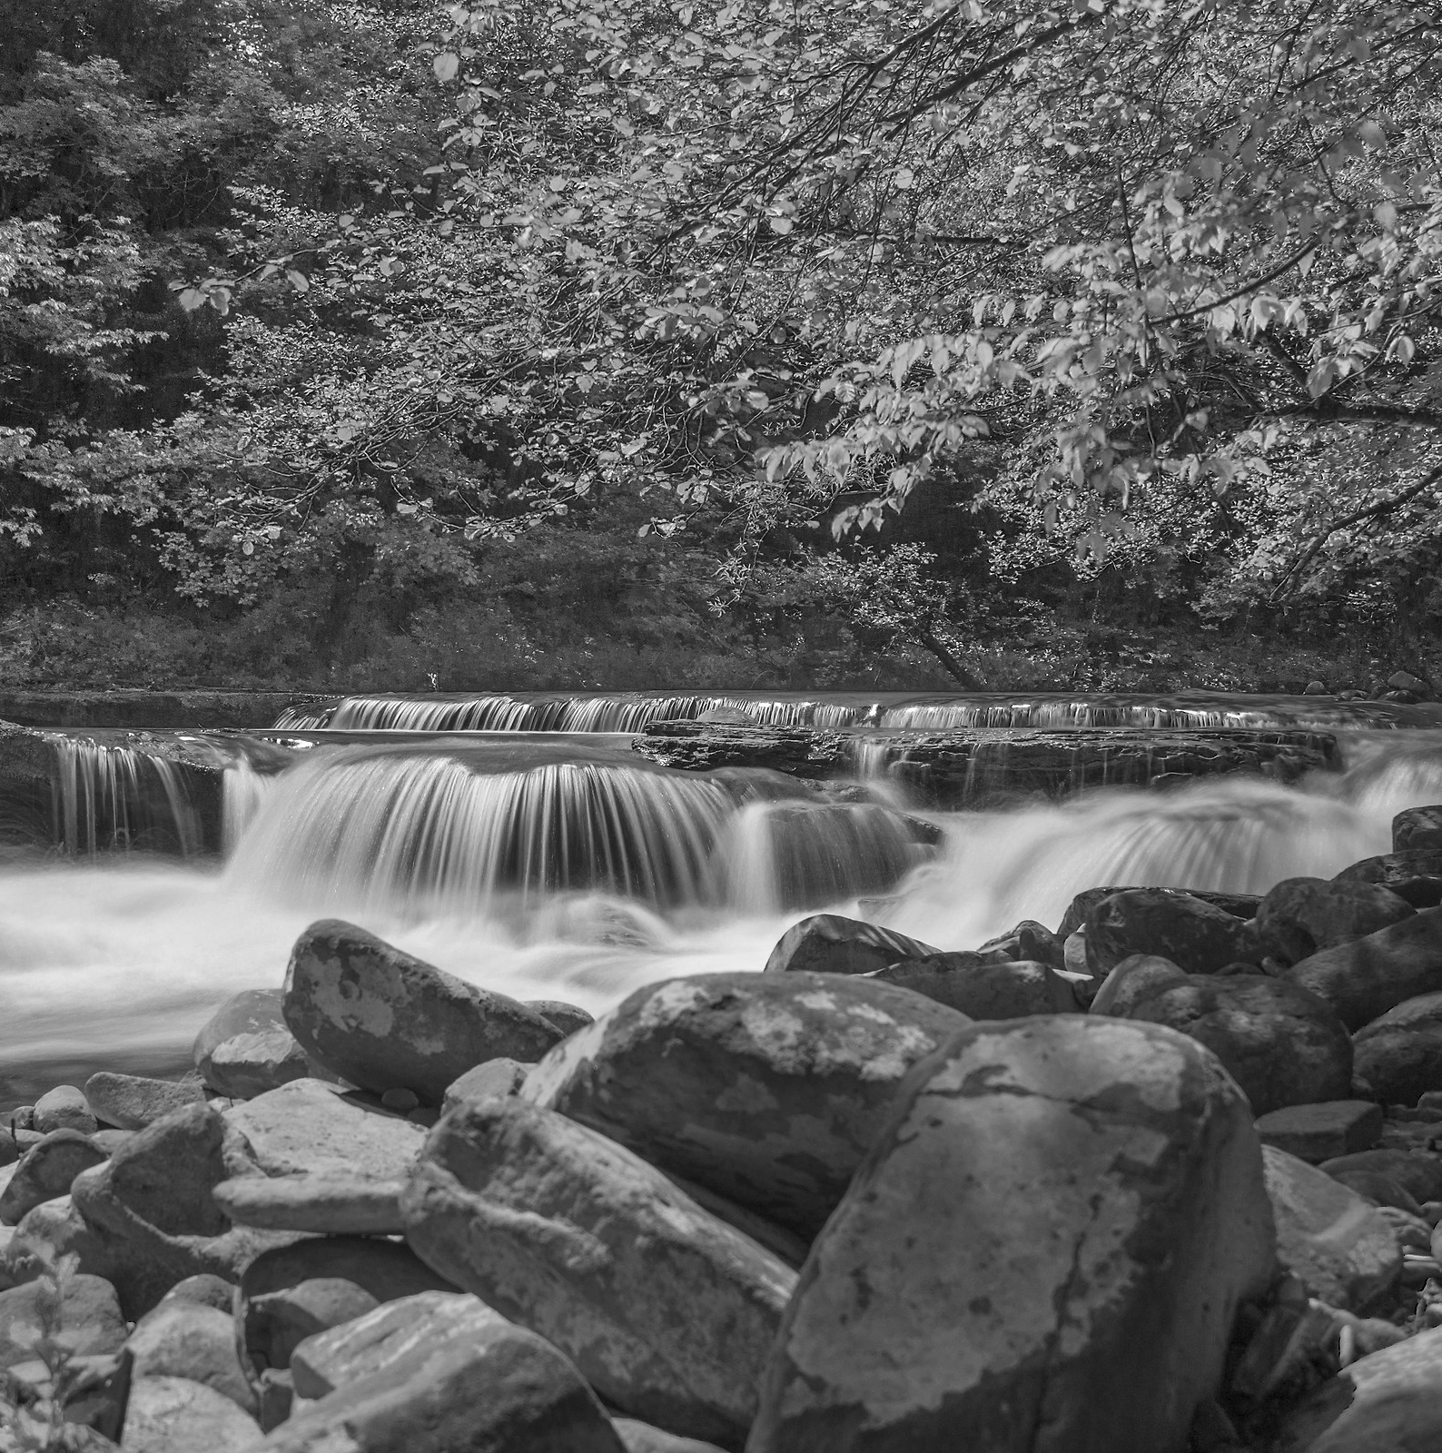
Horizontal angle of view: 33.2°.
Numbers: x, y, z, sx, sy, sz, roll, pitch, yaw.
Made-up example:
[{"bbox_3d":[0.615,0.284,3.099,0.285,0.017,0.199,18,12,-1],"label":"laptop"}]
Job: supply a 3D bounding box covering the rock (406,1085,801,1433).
[{"bbox_3d":[-0.121,0.710,3.050,0.640,0.280,0.330,30,7,0],"label":"rock"}]

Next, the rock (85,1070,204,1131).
[{"bbox_3d":[-1.218,0.789,5.100,0.250,0.120,0.170,0,1,0],"label":"rock"}]

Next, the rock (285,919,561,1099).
[{"bbox_3d":[-0.712,0.689,5.832,0.680,0.335,0.410,25,5,7],"label":"rock"}]

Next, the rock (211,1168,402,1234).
[{"bbox_3d":[-0.694,0.805,4.104,0.313,0.084,0.238,2,2,0],"label":"rock"}]

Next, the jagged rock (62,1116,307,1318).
[{"bbox_3d":[-0.880,0.804,3.942,0.378,0.270,0.270,0,2,5],"label":"jagged rock"}]

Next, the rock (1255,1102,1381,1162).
[{"bbox_3d":[1.528,1.038,6.200,0.260,0.100,0.340,1,2,25],"label":"rock"}]

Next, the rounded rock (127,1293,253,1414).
[{"bbox_3d":[-0.983,1.174,4.500,0.240,0.200,0.240,0,2,0],"label":"rounded rock"}]

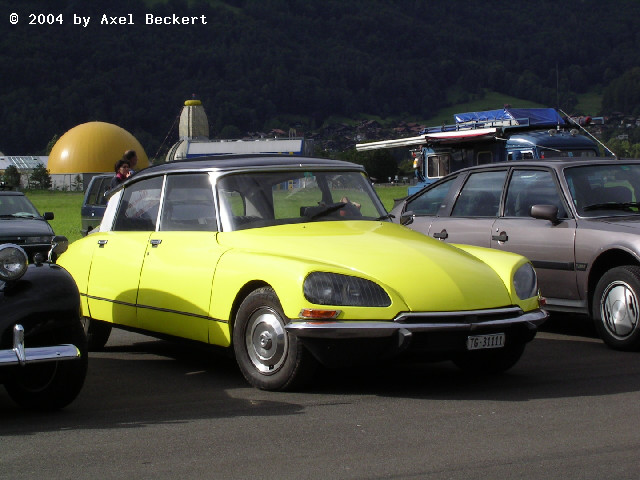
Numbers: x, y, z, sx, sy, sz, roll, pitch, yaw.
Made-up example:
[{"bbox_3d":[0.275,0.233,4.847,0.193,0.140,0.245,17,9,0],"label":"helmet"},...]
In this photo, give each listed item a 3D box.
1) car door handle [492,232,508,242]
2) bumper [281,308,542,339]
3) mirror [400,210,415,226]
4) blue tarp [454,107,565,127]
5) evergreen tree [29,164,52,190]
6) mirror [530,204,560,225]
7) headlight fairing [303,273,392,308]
[{"bbox_3d":[1.435,-0.020,14.850,0.050,0.080,0.190,-1,2,-31],"label":"car door handle"},{"bbox_3d":[0.724,0.481,11.013,1.820,0.150,0.500,-1,2,-30],"label":"bumper"},{"bbox_3d":[0.607,-0.149,12.950,0.110,0.115,0.060,-1,2,-30],"label":"mirror"},{"bbox_3d":[5.379,-3.491,53.000,1.900,0.500,2.800,-1,2,-20],"label":"blue tarp"},{"bbox_3d":[-28.439,-6.359,190.000,2.400,2.650,2.400,0,2,0],"label":"evergreen tree"},{"bbox_3d":[1.709,-0.193,14.150,0.210,0.150,0.110,-1,2,-31],"label":"mirror"},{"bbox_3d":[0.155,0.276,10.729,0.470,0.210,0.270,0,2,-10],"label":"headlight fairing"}]

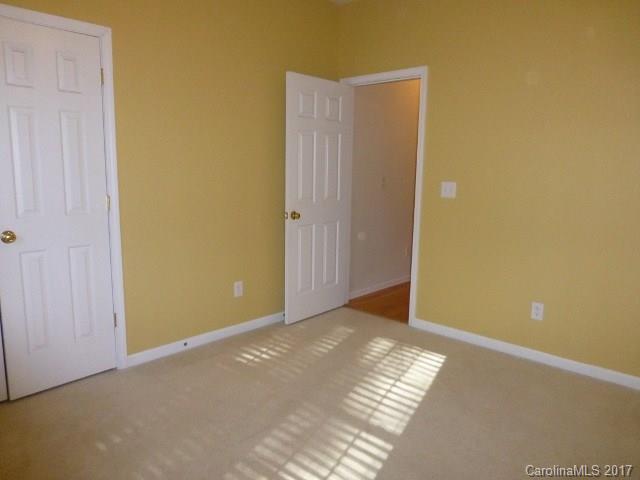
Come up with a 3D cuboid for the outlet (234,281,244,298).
[{"bbox_3d":[-0.641,0.394,3.516,0.012,0.118,0.075,9,12,43],"label":"outlet"}]

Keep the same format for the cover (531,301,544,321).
[{"bbox_3d":[1.497,0.492,3.056,0.075,0.118,0.012,9,12,43],"label":"cover"}]

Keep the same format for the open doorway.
[{"bbox_3d":[0.545,-0.355,3.929,0.885,2.110,0.135,9,12,43],"label":"open doorway"}]

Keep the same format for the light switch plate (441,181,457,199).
[{"bbox_3d":[0.990,-0.383,3.419,0.117,0.118,0.014,9,12,43],"label":"light switch plate"}]

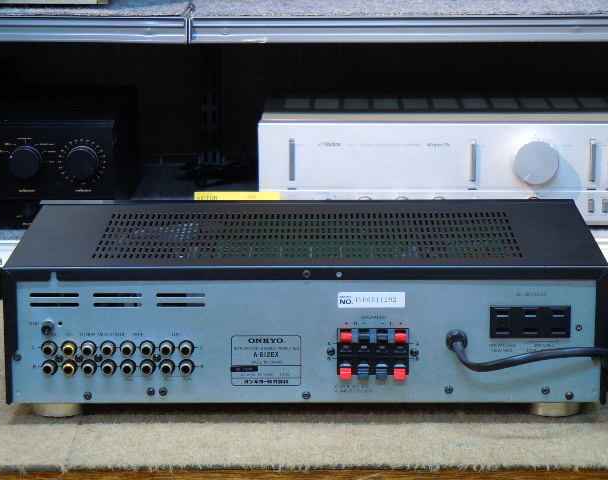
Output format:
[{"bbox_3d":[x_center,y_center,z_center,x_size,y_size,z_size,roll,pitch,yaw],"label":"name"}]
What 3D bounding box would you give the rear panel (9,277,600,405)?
[{"bbox_3d":[0.001,0.074,1.542,0.428,0.096,0.020,0,13,1],"label":"rear panel"}]

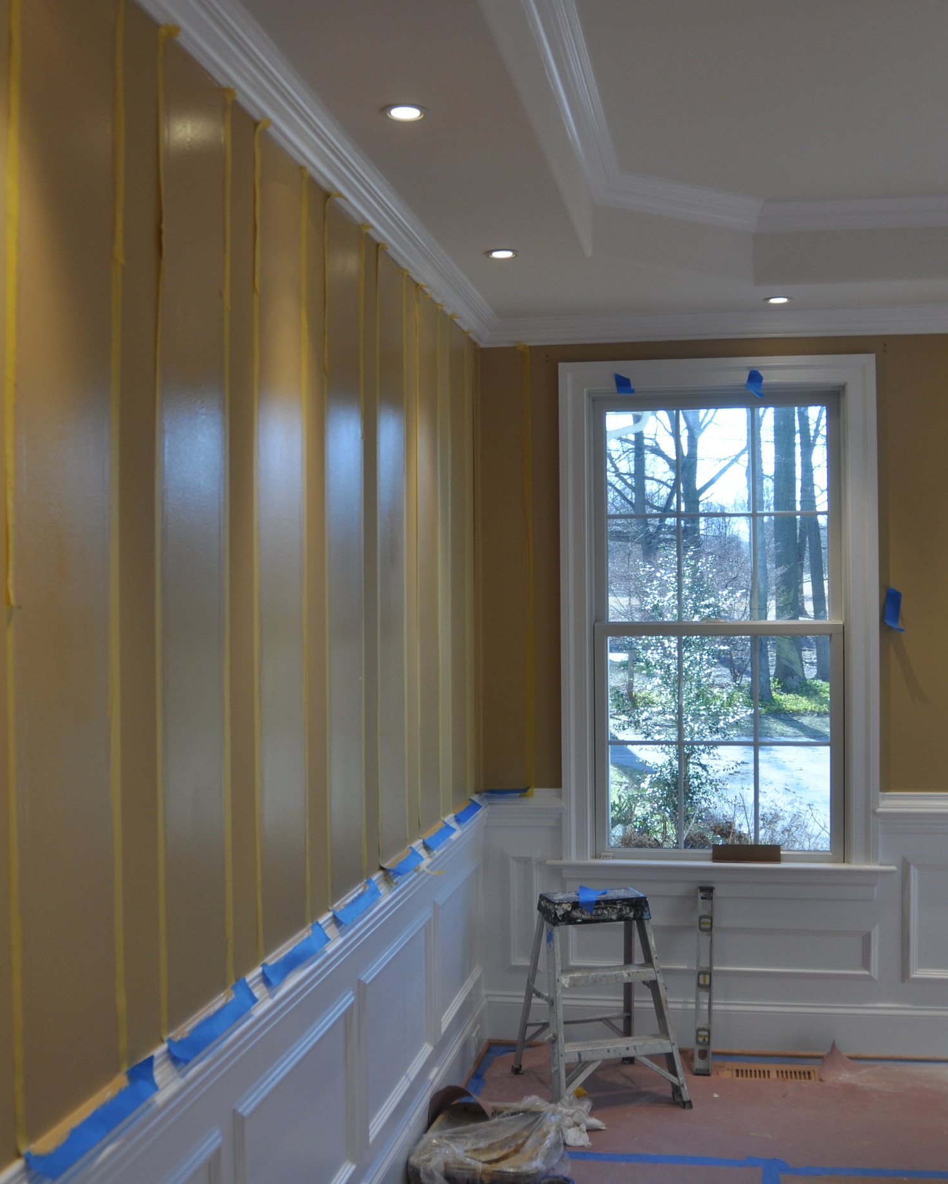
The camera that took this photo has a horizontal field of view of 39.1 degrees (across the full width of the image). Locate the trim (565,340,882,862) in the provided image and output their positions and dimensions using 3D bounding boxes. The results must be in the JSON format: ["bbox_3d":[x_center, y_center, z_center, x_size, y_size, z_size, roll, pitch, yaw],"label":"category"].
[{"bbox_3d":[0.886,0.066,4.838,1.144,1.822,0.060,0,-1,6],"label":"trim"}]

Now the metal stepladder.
[{"bbox_3d":[0.412,1.335,4.440,0.455,0.640,0.456,0,-1,-14],"label":"metal stepladder"}]

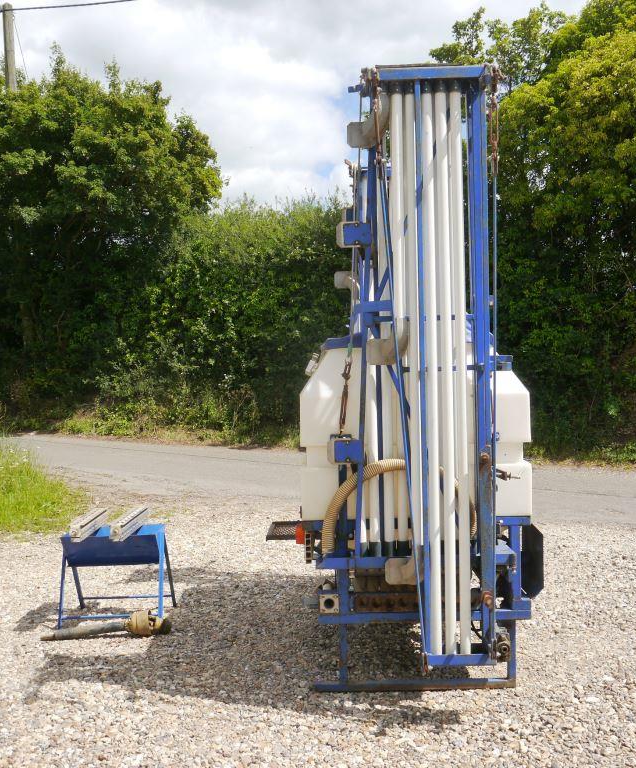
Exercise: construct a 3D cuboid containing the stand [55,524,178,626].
[{"bbox_3d":[-1.370,1.302,5.680,0.680,0.600,0.490,0,0,-6],"label":"stand"}]

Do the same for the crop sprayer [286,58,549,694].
[{"bbox_3d":[0.580,-0.010,5.250,1.560,3.260,2.200,0,0,-2],"label":"crop sprayer"}]

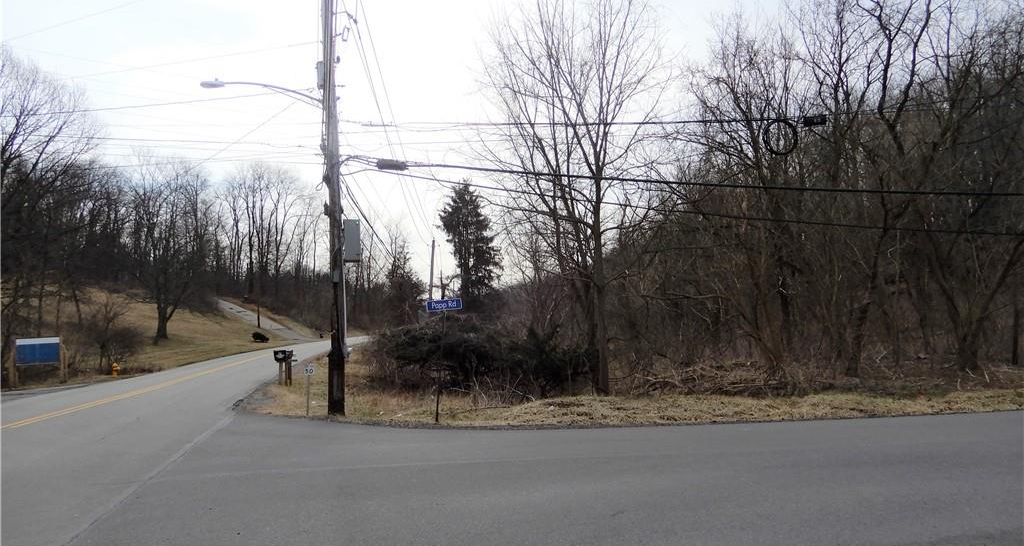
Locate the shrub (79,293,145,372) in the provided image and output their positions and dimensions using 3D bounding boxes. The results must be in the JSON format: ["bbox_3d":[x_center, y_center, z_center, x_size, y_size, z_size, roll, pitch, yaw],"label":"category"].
[{"bbox_3d":[-19.694,2.958,35.000,2.950,3.750,2.800,3,-6,-29],"label":"shrub"}]

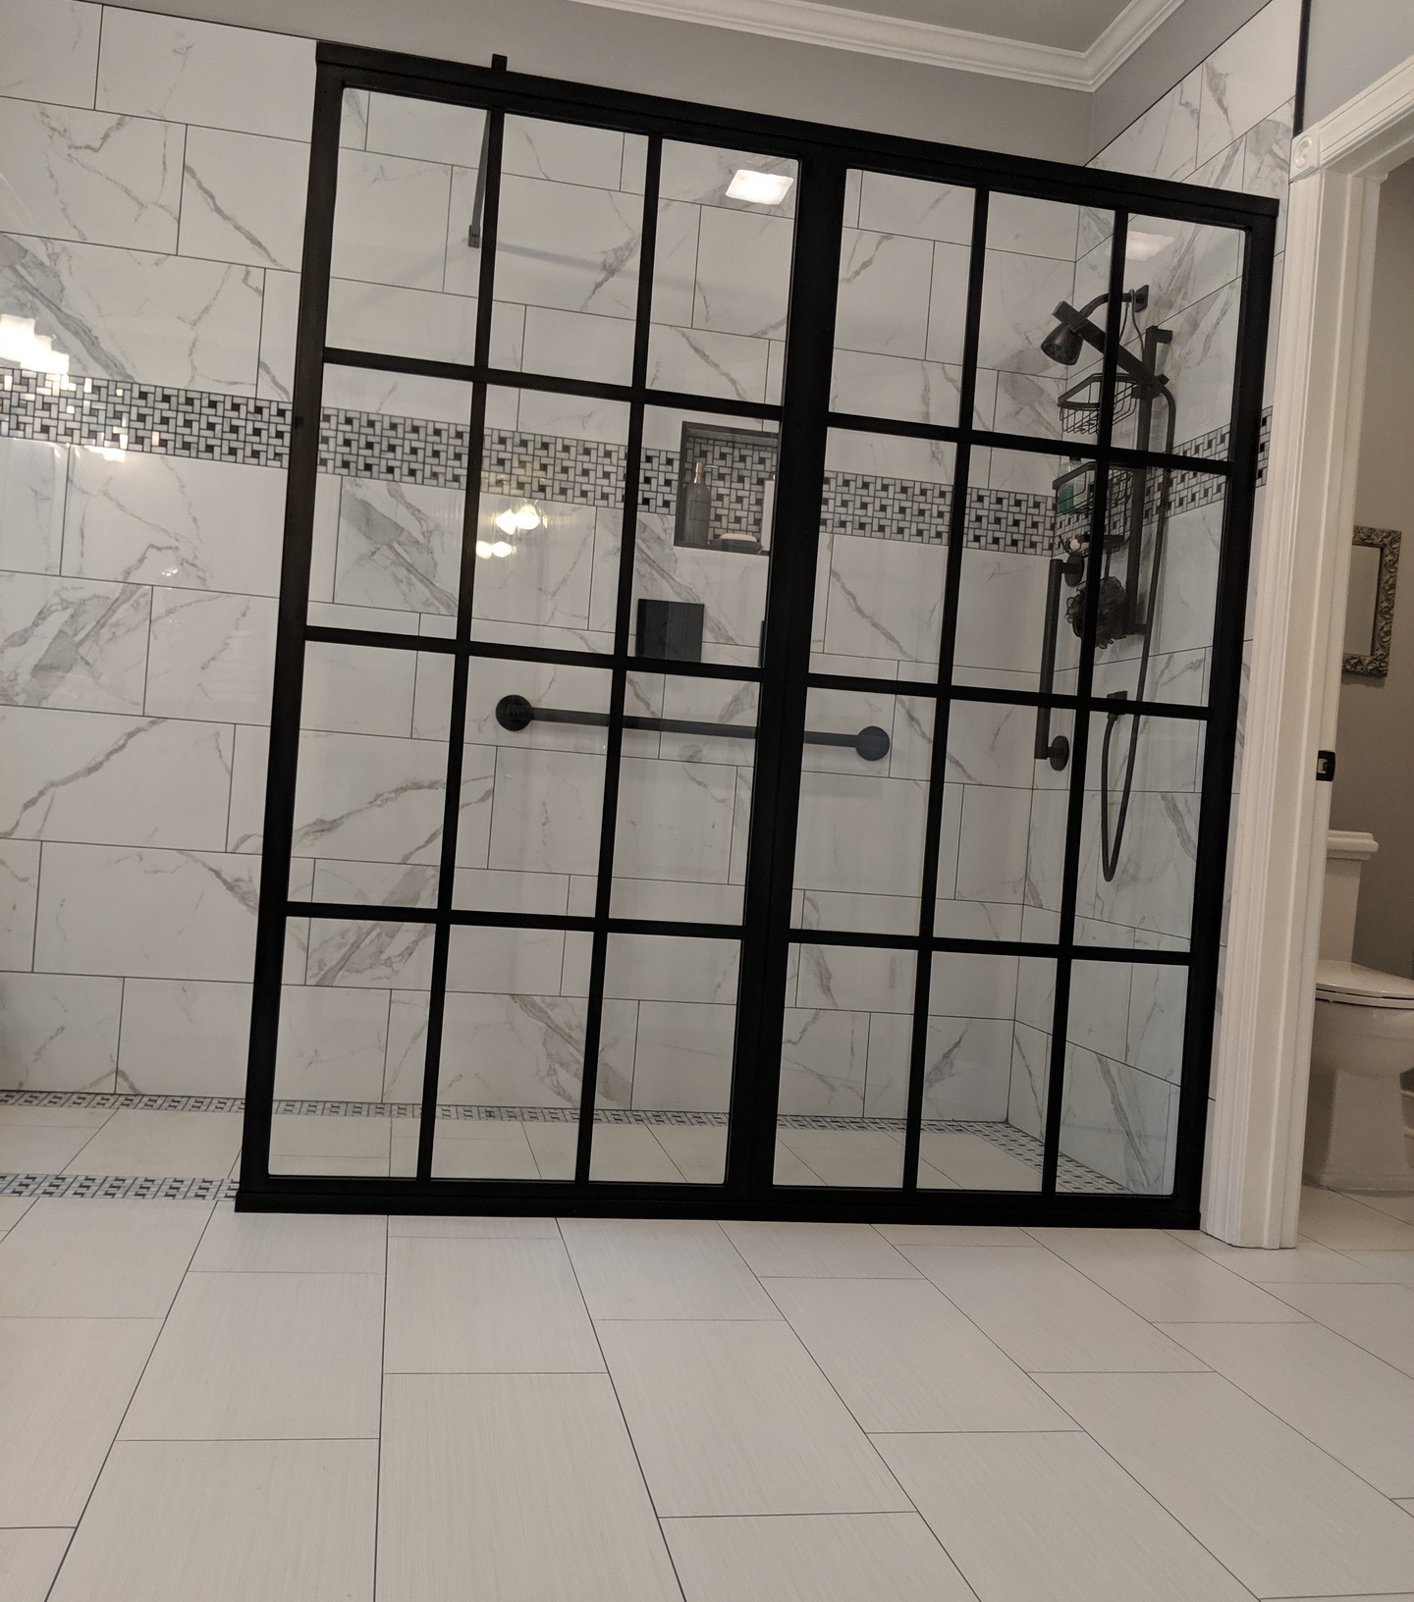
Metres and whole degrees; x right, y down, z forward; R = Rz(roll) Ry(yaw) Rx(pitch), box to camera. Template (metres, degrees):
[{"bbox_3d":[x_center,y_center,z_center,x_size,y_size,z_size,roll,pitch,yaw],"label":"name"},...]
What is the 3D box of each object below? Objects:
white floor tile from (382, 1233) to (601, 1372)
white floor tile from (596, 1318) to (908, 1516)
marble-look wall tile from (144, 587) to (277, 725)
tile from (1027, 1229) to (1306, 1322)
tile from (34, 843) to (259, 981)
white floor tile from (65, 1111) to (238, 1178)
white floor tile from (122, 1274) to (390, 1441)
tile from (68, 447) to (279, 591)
[{"bbox_3d":[-0.345,0.780,2.293,0.303,0.010,0.596,4,0,-12],"label":"white floor tile"},{"bbox_3d":[0.035,0.810,1.964,0.303,0.010,0.596,4,0,-12],"label":"white floor tile"},{"bbox_3d":[-1.006,-0.326,3.508,0.610,0.304,0.010,4,0,-12],"label":"marble-look wall tile"},{"bbox_3d":[0.812,0.866,2.736,0.303,0.010,0.596,4,0,-12],"label":"tile"},{"bbox_3d":[-1.250,0.269,3.469,0.610,0.303,0.010,4,0,-12],"label":"tile"},{"bbox_3d":[-1.130,0.716,3.071,0.303,0.010,0.550,4,0,-12],"label":"white floor tile"},{"bbox_3d":[-0.606,0.761,2.045,0.303,0.010,0.596,4,0,-12],"label":"white floor tile"},{"bbox_3d":[-1.183,-0.647,3.464,0.610,0.303,0.010,4,0,-12],"label":"tile"}]

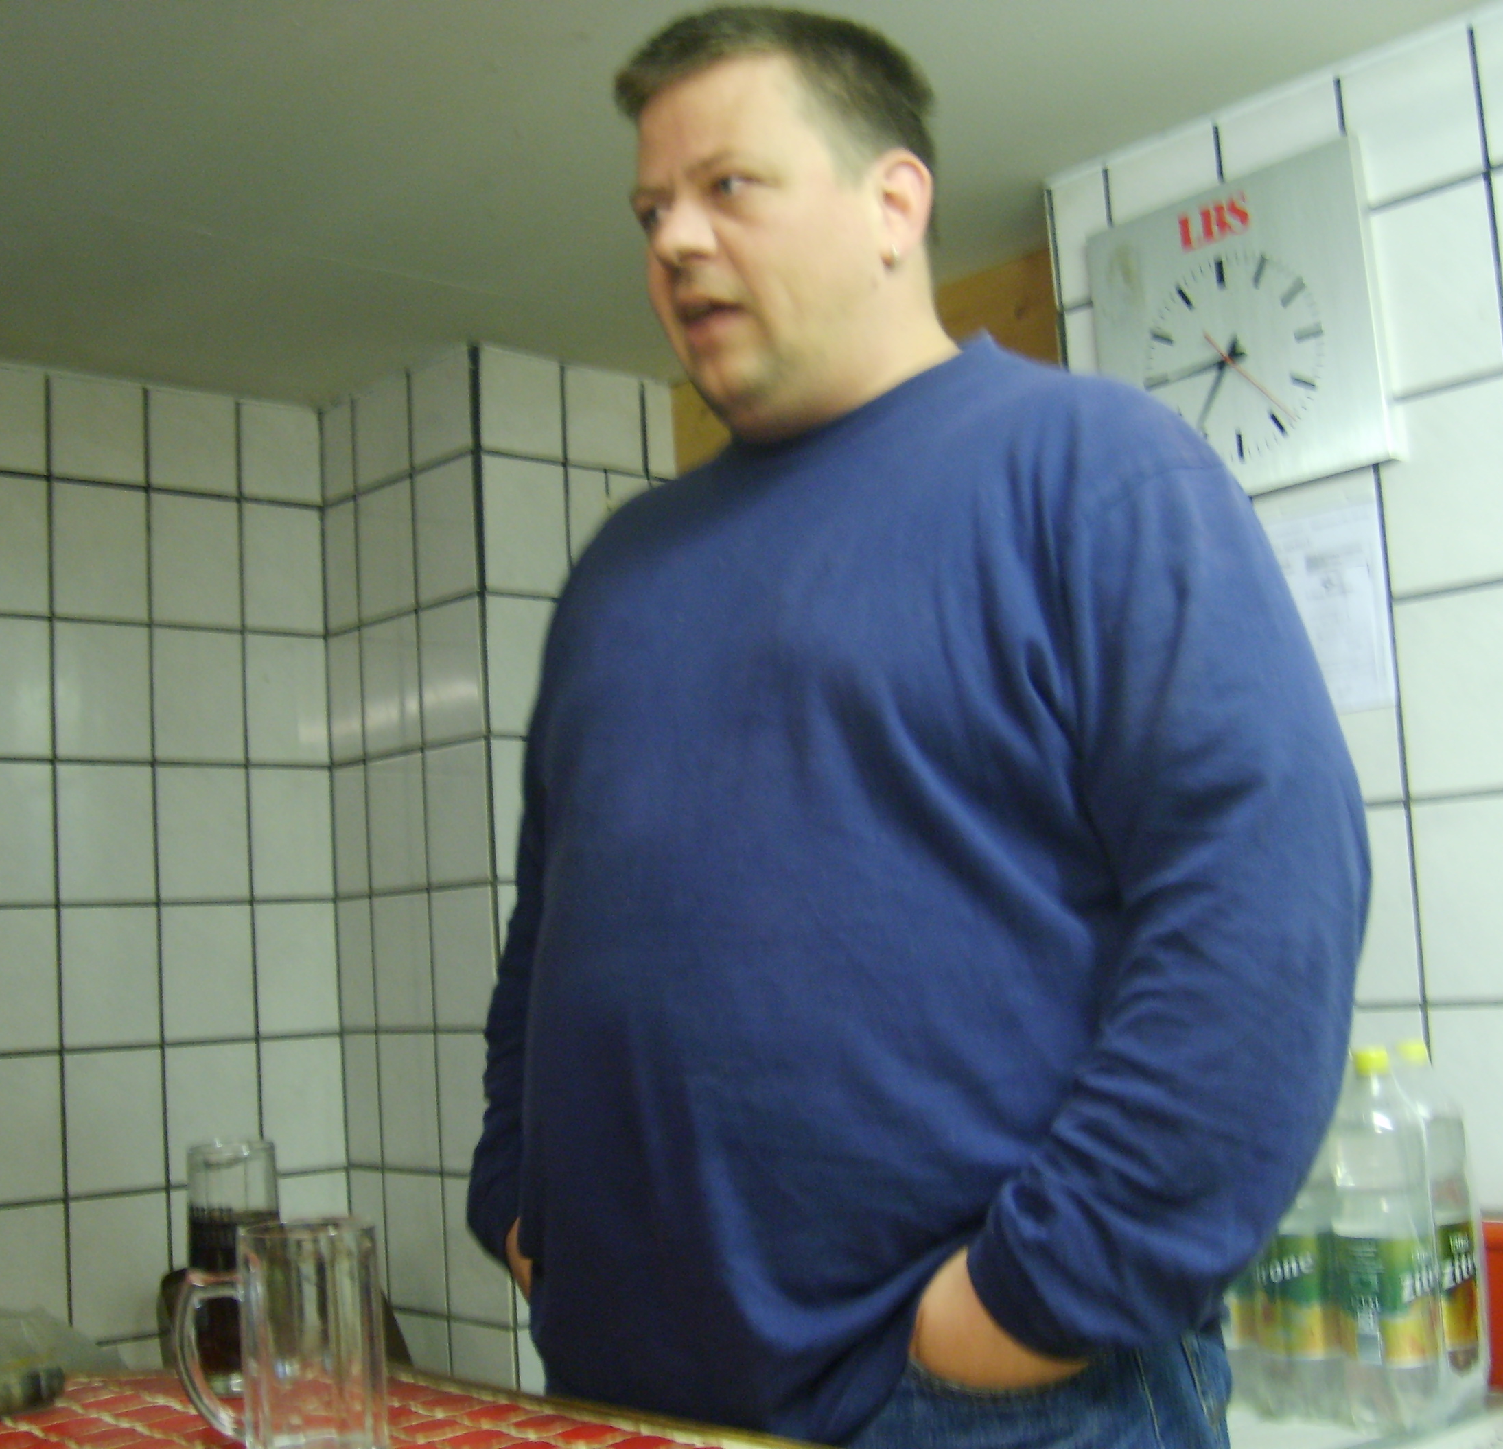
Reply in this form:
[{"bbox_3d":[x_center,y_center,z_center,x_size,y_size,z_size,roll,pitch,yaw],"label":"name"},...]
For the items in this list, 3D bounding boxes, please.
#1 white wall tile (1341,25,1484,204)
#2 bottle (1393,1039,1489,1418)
[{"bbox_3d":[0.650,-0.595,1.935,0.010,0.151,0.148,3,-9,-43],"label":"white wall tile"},{"bbox_3d":[0.625,0.456,1.800,0.087,0.323,0.087,2,-9,-44],"label":"bottle"}]

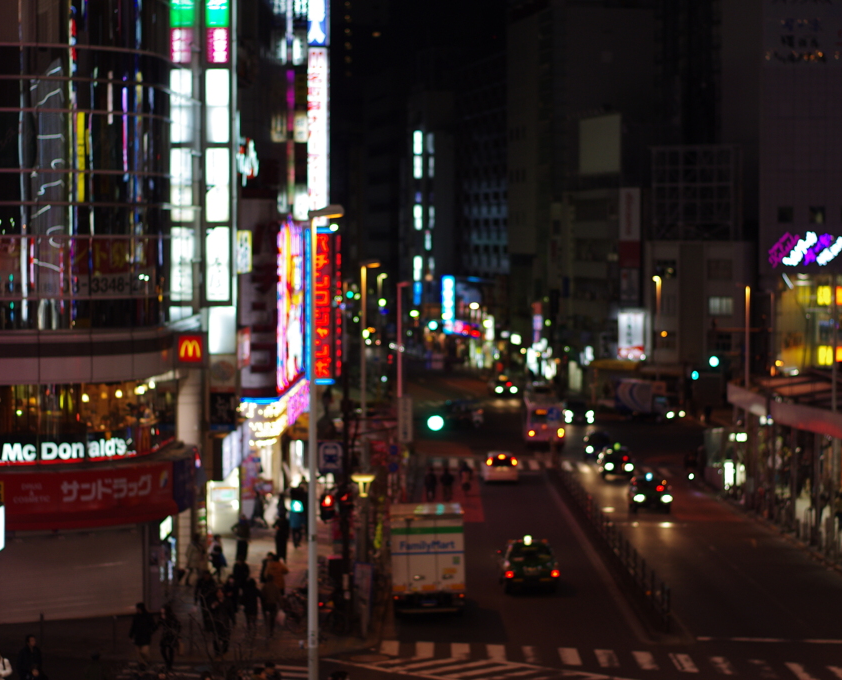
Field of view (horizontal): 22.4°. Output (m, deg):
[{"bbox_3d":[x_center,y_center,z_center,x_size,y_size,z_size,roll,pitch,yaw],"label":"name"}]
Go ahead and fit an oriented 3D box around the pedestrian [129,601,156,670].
[{"bbox_3d":[-7.412,7.864,56.700,0.600,1.730,0.470,1,2,30],"label":"pedestrian"}]

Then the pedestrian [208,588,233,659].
[{"bbox_3d":[-5.486,7.703,58.300,0.600,1.780,0.480,0,2,0],"label":"pedestrian"}]

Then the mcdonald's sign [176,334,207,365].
[{"bbox_3d":[-7.702,0.336,71.500,1.080,1.020,0.300,0,2,0],"label":"mcdonald's sign"}]

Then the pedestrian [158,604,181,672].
[{"bbox_3d":[-6.693,7.877,56.700,0.560,1.720,0.450,1,2,27],"label":"pedestrian"}]

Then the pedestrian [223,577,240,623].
[{"bbox_3d":[-5.248,7.283,59.000,0.480,1.580,0.380,0,3,-6],"label":"pedestrian"}]

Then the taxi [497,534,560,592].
[{"bbox_3d":[3.688,7.449,72.499,1.700,1.600,4.600,0,2,0],"label":"taxi"}]

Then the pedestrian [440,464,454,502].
[{"bbox_3d":[1.208,6.691,99.000,0.520,1.660,0.380,0,3,0],"label":"pedestrian"}]

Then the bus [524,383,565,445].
[{"bbox_3d":[7.674,4.703,133.057,2.350,3.000,9.200,0,2,2],"label":"bus"}]

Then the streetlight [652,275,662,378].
[{"bbox_3d":[18.830,0.359,170.000,0.450,11.200,1.000,1,3,24],"label":"streetlight"}]

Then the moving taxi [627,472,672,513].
[{"bbox_3d":[10.169,6.741,94.000,1.700,1.550,4.600,1,2,0],"label":"moving taxi"}]

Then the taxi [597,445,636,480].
[{"bbox_3d":[10.134,6.303,111.299,1.700,1.580,4.600,0,2,0],"label":"taxi"}]

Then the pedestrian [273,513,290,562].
[{"bbox_3d":[-4.884,6.926,74.600,0.400,1.720,0.500,-1,2,-37],"label":"pedestrian"}]

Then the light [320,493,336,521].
[{"bbox_3d":[-2.728,4.899,62.500,0.420,0.780,0.380,0,2,6],"label":"light"}]

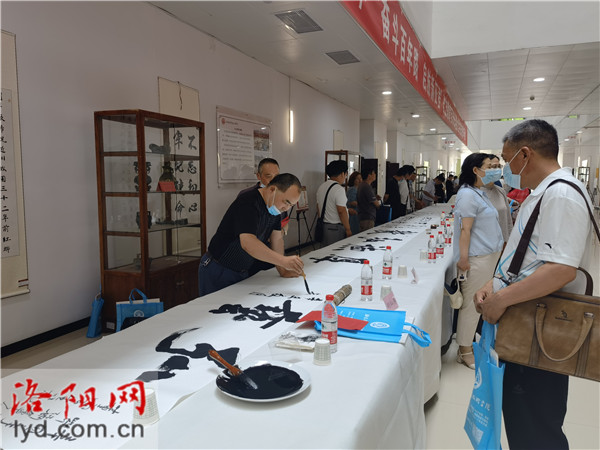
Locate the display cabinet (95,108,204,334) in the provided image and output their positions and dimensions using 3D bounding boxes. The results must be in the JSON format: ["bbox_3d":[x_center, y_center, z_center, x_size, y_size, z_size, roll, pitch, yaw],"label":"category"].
[{"bbox_3d":[-1.437,-0.039,4.705,0.508,2.034,1.002,2,6,22],"label":"display cabinet"}]

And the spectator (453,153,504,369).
[{"bbox_3d":[1.434,0.259,3.760,0.330,1.630,0.450,3,6,31],"label":"spectator"}]

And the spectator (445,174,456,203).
[{"bbox_3d":[4.888,-0.824,15.200,0.350,1.610,0.450,0,5,-5],"label":"spectator"}]

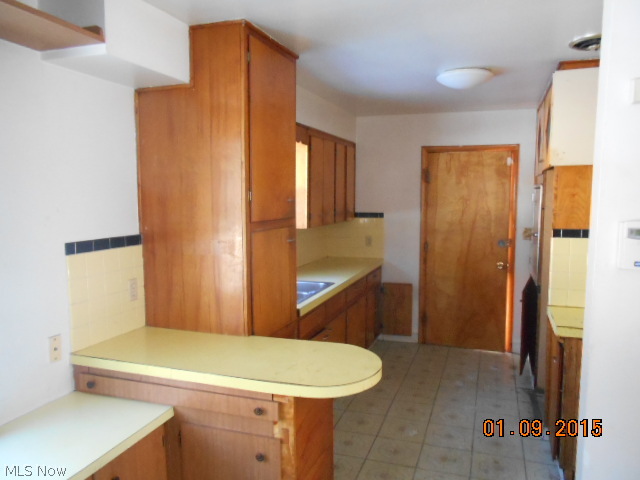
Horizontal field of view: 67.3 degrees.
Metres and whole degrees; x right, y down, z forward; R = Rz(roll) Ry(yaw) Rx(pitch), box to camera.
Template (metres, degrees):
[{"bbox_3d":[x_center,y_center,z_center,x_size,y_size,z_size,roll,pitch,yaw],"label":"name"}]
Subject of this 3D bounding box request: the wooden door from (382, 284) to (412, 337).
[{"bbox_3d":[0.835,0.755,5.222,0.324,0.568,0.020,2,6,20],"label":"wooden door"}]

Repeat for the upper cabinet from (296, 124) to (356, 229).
[{"bbox_3d":[-0.008,-0.575,4.639,0.335,0.818,1.500,2,6,20],"label":"upper cabinet"}]

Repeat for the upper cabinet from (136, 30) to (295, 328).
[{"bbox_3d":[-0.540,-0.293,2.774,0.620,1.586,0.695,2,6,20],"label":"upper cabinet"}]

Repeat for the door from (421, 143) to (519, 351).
[{"bbox_3d":[1.507,0.092,4.965,0.944,2.088,0.060,2,6,20],"label":"door"}]

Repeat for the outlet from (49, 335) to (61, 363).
[{"bbox_3d":[-1.142,0.471,2.080,0.012,0.119,0.065,2,6,20],"label":"outlet"}]

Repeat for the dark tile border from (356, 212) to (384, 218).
[{"bbox_3d":[0.549,-0.267,5.273,0.320,0.049,0.013,2,6,20],"label":"dark tile border"}]

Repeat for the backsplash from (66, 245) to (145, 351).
[{"bbox_3d":[-1.029,0.269,2.372,0.013,0.448,0.491,2,6,20],"label":"backsplash"}]

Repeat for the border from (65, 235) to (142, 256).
[{"bbox_3d":[-1.031,0.020,2.344,0.013,0.055,0.493,2,6,20],"label":"border"}]

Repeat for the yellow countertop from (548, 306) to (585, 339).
[{"bbox_3d":[1.636,0.474,2.735,0.575,0.043,0.505,2,6,20],"label":"yellow countertop"}]

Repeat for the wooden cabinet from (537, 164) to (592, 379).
[{"bbox_3d":[1.868,0.384,3.325,0.585,1.740,0.775,2,6,20],"label":"wooden cabinet"}]

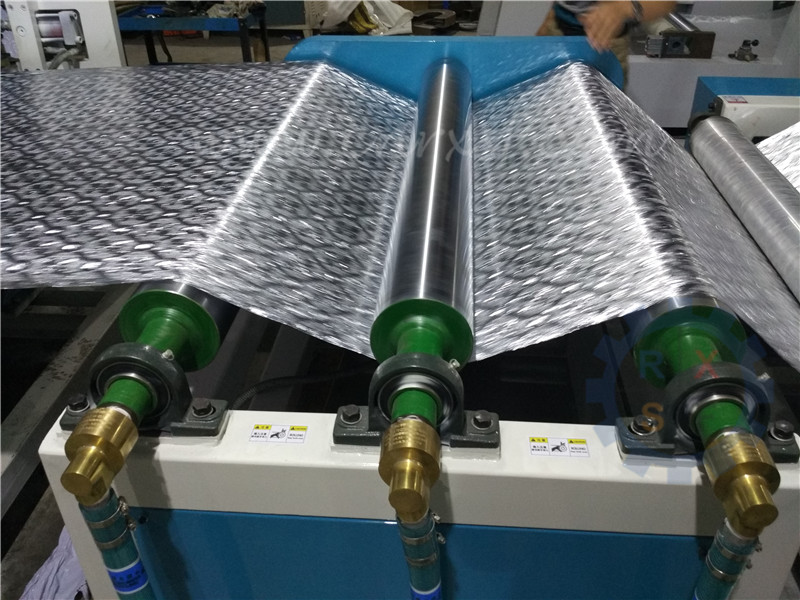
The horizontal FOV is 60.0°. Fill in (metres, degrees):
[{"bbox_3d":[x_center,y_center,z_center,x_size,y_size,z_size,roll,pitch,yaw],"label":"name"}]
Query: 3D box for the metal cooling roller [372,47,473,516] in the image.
[{"bbox_3d":[0.075,-0.217,1.437,0.152,0.152,1.593,2,34,5],"label":"metal cooling roller"}]

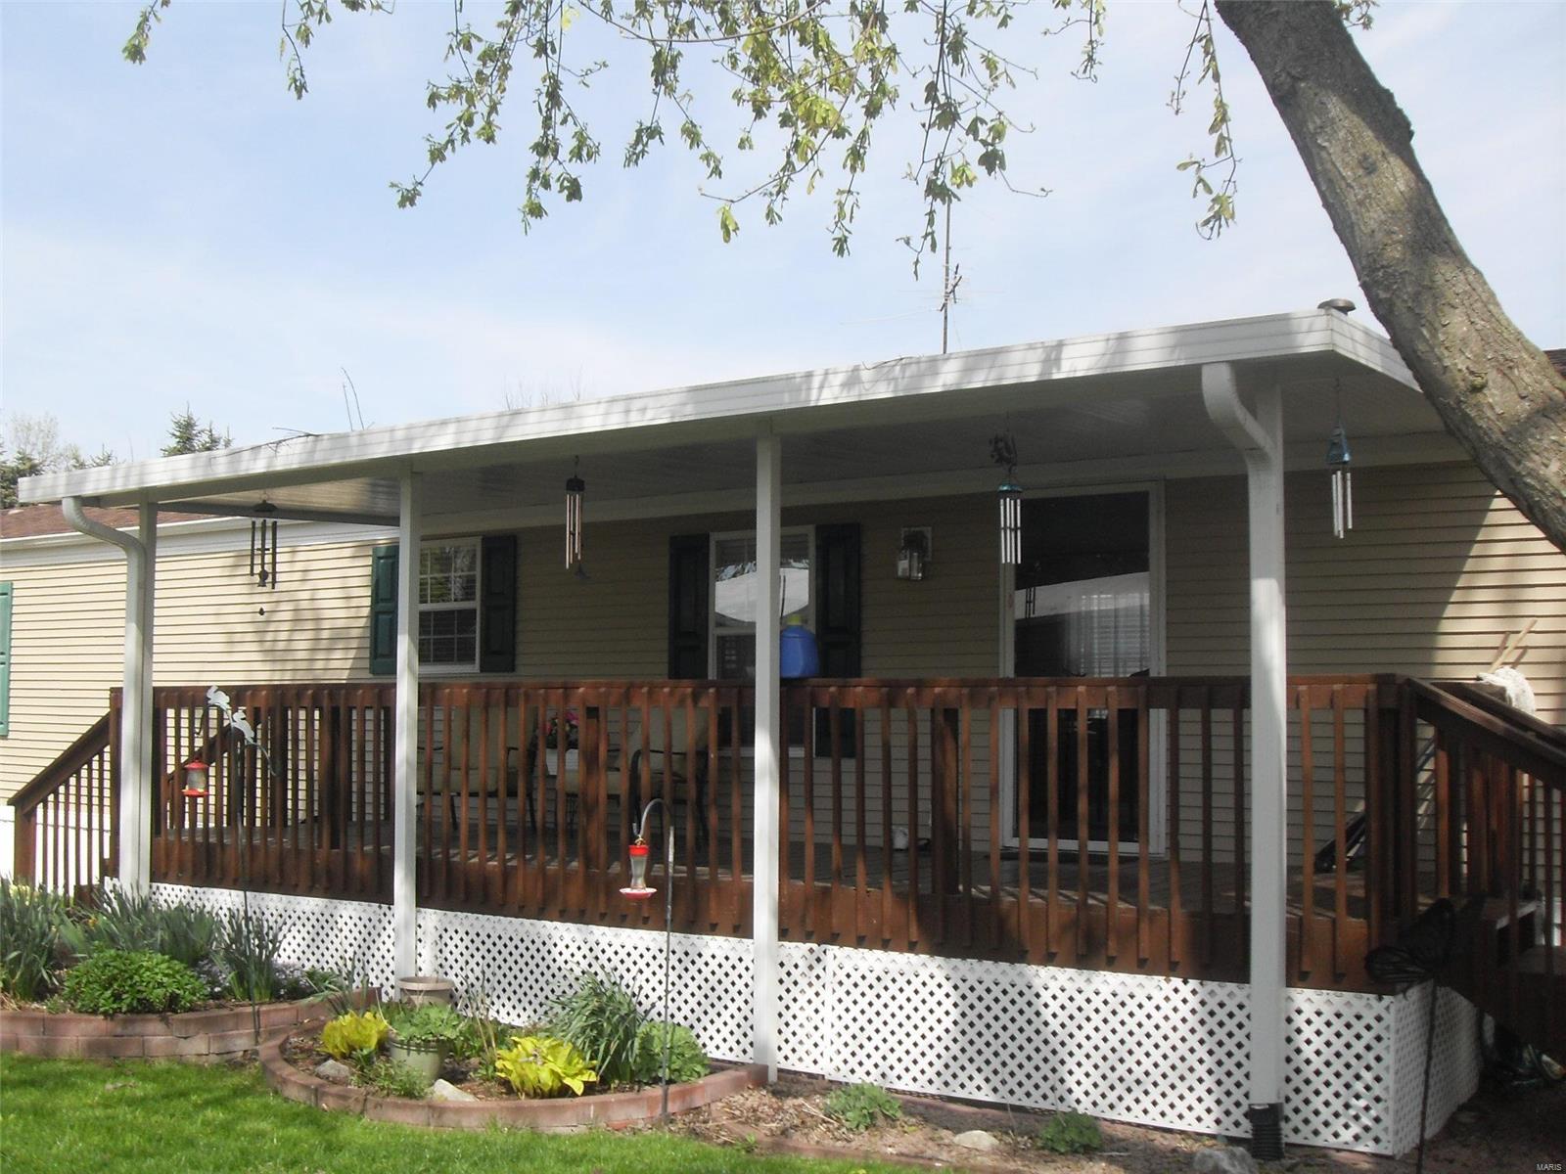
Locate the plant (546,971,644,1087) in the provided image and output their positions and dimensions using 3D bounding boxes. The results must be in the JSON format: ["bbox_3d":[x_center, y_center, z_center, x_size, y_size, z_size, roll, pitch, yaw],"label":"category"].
[{"bbox_3d":[-0.803,1.902,7.200,0.420,0.420,0.400,0,-4,0],"label":"plant"}]

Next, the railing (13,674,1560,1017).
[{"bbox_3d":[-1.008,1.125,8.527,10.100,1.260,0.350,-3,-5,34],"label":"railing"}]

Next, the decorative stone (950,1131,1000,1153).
[{"bbox_3d":[0.739,2.128,6.420,0.185,0.090,0.130,-3,-5,34],"label":"decorative stone"}]

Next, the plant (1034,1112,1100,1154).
[{"bbox_3d":[1.096,2.095,6.420,0.250,0.145,0.240,0,-4,0],"label":"plant"}]

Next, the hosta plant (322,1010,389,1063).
[{"bbox_3d":[-1.967,2.046,7.717,0.310,0.220,0.290,1,-5,-14],"label":"hosta plant"}]

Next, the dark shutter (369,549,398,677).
[{"bbox_3d":[-2.706,0.168,11.491,0.308,0.897,0.040,-2,-4,33],"label":"dark shutter"}]

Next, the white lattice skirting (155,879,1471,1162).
[{"bbox_3d":[-0.552,2.017,8.825,7.760,0.610,1.500,-3,-5,34],"label":"white lattice skirting"}]

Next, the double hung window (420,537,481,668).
[{"bbox_3d":[-2.544,0.139,12.356,0.830,0.983,0.080,-3,-5,34],"label":"double hung window"}]

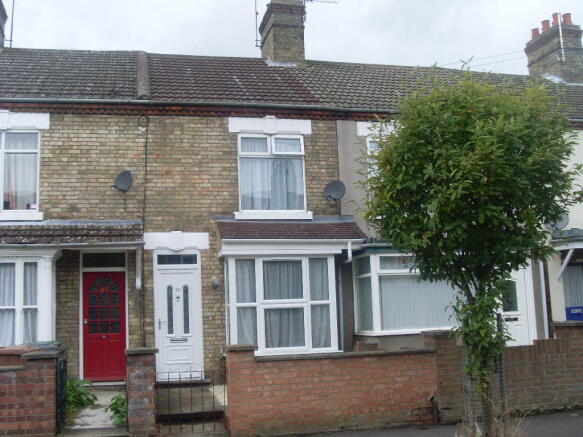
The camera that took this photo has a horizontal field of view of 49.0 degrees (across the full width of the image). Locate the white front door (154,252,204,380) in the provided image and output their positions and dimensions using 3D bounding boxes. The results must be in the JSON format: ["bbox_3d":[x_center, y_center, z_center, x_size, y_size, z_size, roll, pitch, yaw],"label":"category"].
[{"bbox_3d":[-2.043,1.758,11.563,0.850,2.295,0.100,0,-7,-12],"label":"white front door"}]

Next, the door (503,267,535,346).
[{"bbox_3d":[4.511,1.835,12.958,0.920,1.990,0.100,0,-7,-12],"label":"door"}]

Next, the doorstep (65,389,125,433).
[{"bbox_3d":[-2.795,2.853,9.451,0.700,0.150,3.000,0,-7,-12],"label":"doorstep"}]

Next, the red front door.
[{"bbox_3d":[-3.288,1.886,11.278,0.725,1.885,0.100,0,-7,-12],"label":"red front door"}]

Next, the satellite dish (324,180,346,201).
[{"bbox_3d":[0.860,-0.543,12.420,0.430,0.400,0.300,-6,-8,32],"label":"satellite dish"}]

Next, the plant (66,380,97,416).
[{"bbox_3d":[-2.910,2.478,8.932,0.400,0.460,0.450,0,-7,-12],"label":"plant"}]

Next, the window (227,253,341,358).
[{"bbox_3d":[-0.198,1.562,11.589,1.960,1.740,0.650,0,-7,-12],"label":"window"}]

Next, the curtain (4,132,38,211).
[{"bbox_3d":[-4.812,-0.850,11.381,0.570,1.420,0.100,0,-7,-12],"label":"curtain"}]

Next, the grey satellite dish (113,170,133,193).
[{"bbox_3d":[-2.968,-0.650,11.239,0.430,0.390,0.250,-6,-8,29],"label":"grey satellite dish"}]

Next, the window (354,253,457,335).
[{"bbox_3d":[2.144,1.414,12.061,1.820,1.510,0.750,0,-7,-12],"label":"window"}]

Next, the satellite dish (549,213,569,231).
[{"bbox_3d":[5.384,0.071,12.953,0.430,0.390,0.250,-6,-8,29],"label":"satellite dish"}]

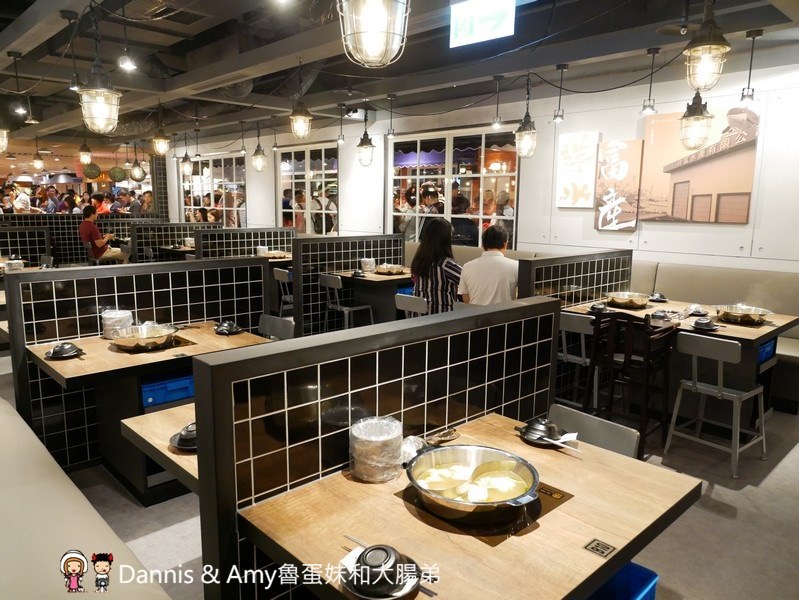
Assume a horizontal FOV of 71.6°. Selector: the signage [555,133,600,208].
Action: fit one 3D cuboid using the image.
[{"bbox_3d":[1.766,-1.291,5.519,0.041,0.724,0.439,-8,14,-42],"label":"signage"}]

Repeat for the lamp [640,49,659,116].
[{"bbox_3d":[2.015,-1.741,4.428,0.102,0.505,0.102,-8,14,-42],"label":"lamp"}]

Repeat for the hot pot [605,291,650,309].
[{"bbox_3d":[1.737,0.005,4.221,0.342,0.073,0.367,1,10,0],"label":"hot pot"}]

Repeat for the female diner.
[{"bbox_3d":[0.364,0.025,4.519,0.632,1.372,0.490,-8,14,-42],"label":"female diner"}]

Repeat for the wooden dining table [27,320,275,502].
[{"bbox_3d":[-1.307,0.601,2.998,1.020,0.736,0.704,-8,14,-42],"label":"wooden dining table"}]

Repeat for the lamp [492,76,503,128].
[{"bbox_3d":[0.982,-1.976,5.542,0.102,0.502,0.102,-8,14,-42],"label":"lamp"}]

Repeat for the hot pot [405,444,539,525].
[{"bbox_3d":[0.194,0.482,1.444,0.342,0.073,0.372,1,10,0],"label":"hot pot"}]

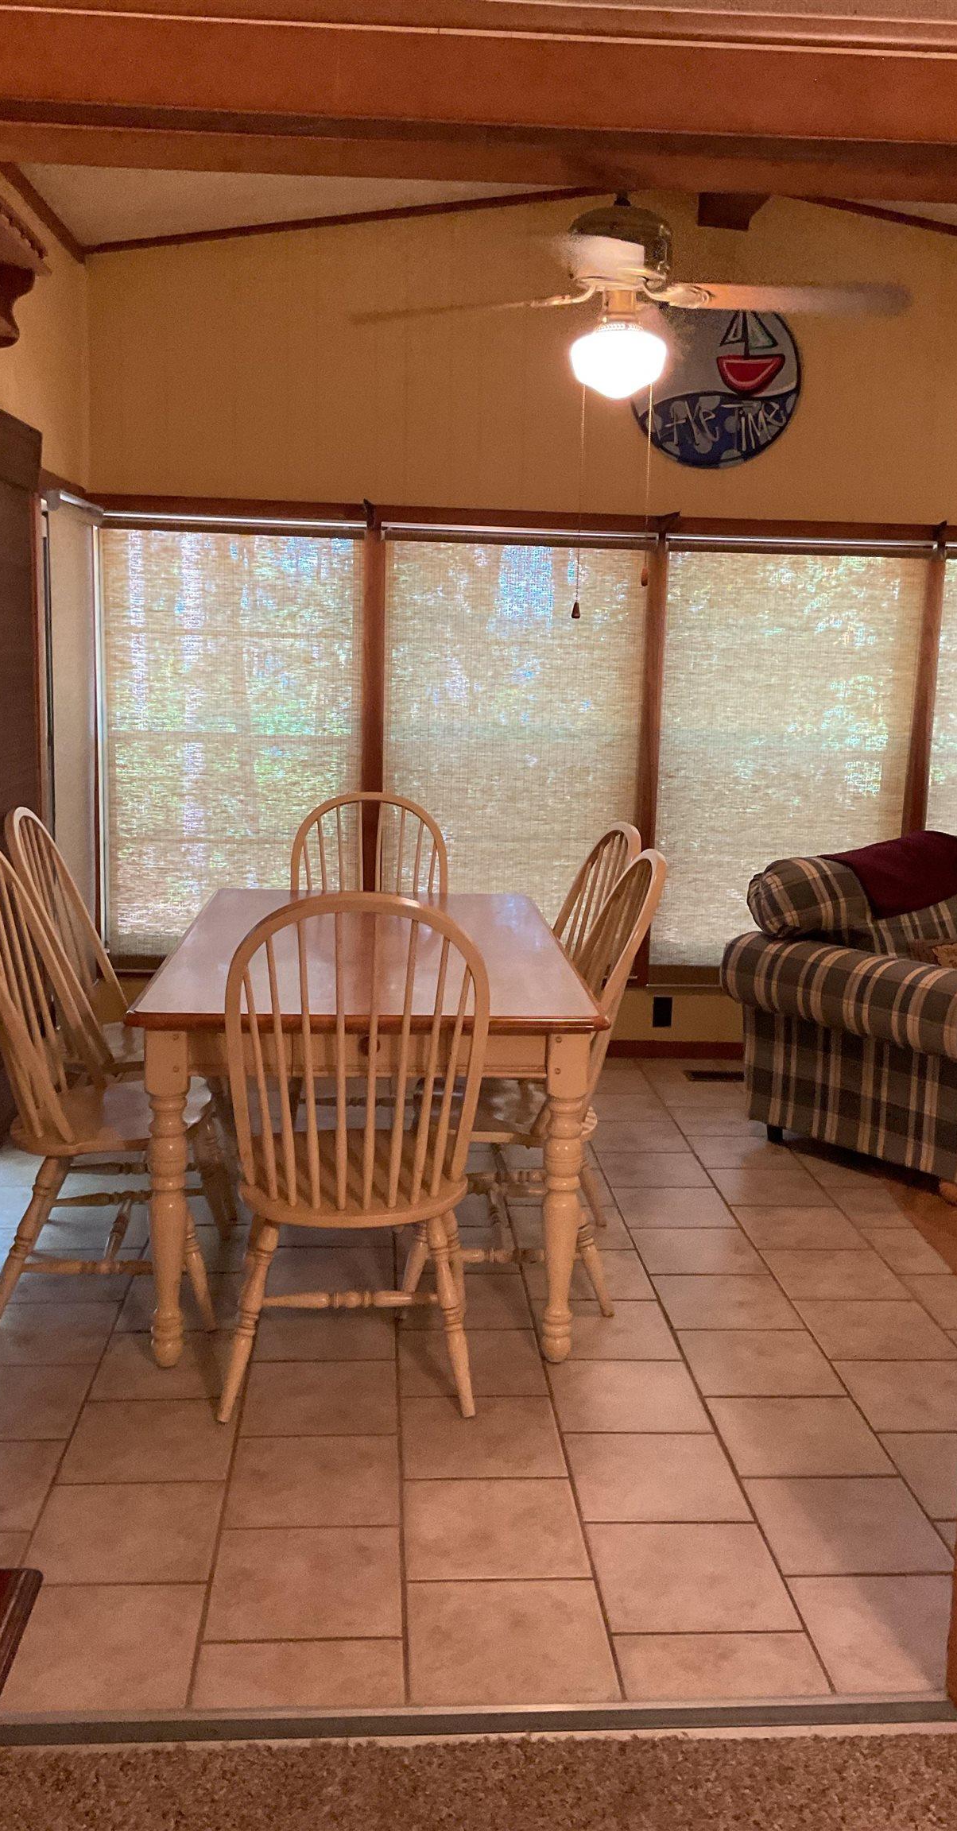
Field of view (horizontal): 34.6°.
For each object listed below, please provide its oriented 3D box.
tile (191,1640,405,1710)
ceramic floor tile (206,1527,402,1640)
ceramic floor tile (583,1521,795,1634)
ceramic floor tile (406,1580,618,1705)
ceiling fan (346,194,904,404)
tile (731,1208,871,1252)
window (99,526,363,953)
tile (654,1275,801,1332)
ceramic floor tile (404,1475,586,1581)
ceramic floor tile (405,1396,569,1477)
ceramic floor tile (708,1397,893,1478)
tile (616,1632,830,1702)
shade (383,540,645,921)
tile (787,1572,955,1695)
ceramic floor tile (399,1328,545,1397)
[{"bbox_3d":[-0.254,1.096,2.203,0.296,0.010,0.144,1,10,-4],"label":"tile"},{"bbox_3d":[-0.276,1.087,2.495,0.304,0.010,0.306,1,10,-4],"label":"ceramic floor tile"},{"bbox_3d":[0.348,1.094,2.535,0.304,0.010,0.304,1,10,-4],"label":"ceramic floor tile"},{"bbox_3d":[0.046,1.117,2.362,0.304,0.010,0.293,1,10,-4],"label":"ceramic floor tile"},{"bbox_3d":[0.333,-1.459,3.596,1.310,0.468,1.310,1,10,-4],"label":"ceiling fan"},{"bbox_3d":[0.858,0.838,4.093,0.304,0.010,0.304,1,10,-4],"label":"tile"},{"bbox_3d":[-0.876,-0.620,5.472,0.933,1.546,0.030,1,10,-4],"label":"window"},{"bbox_3d":[0.570,0.894,3.540,0.298,0.010,0.298,1,10,-4],"label":"tile"},{"bbox_3d":[0.025,1.058,2.639,0.303,0.012,0.303,1,10,-4],"label":"ceramic floor tile"},{"bbox_3d":[0.005,1.012,2.969,0.304,0.010,0.304,1,10,-4],"label":"ceramic floor tile"},{"bbox_3d":[0.610,0.996,2.935,0.298,0.010,0.298,1,10,-4],"label":"ceramic floor tile"},{"bbox_3d":[0.354,1.105,2.246,0.296,0.010,0.143,1,10,-4],"label":"tile"},{"bbox_3d":[0.135,-0.600,5.545,0.960,1.520,0.060,1,10,-4],"label":"shade"},{"bbox_3d":[0.662,1.118,2.381,0.303,0.012,0.303,1,10,-4],"label":"tile"},{"bbox_3d":[-0.017,0.961,3.282,0.304,0.010,0.306,1,10,-4],"label":"ceramic floor tile"}]

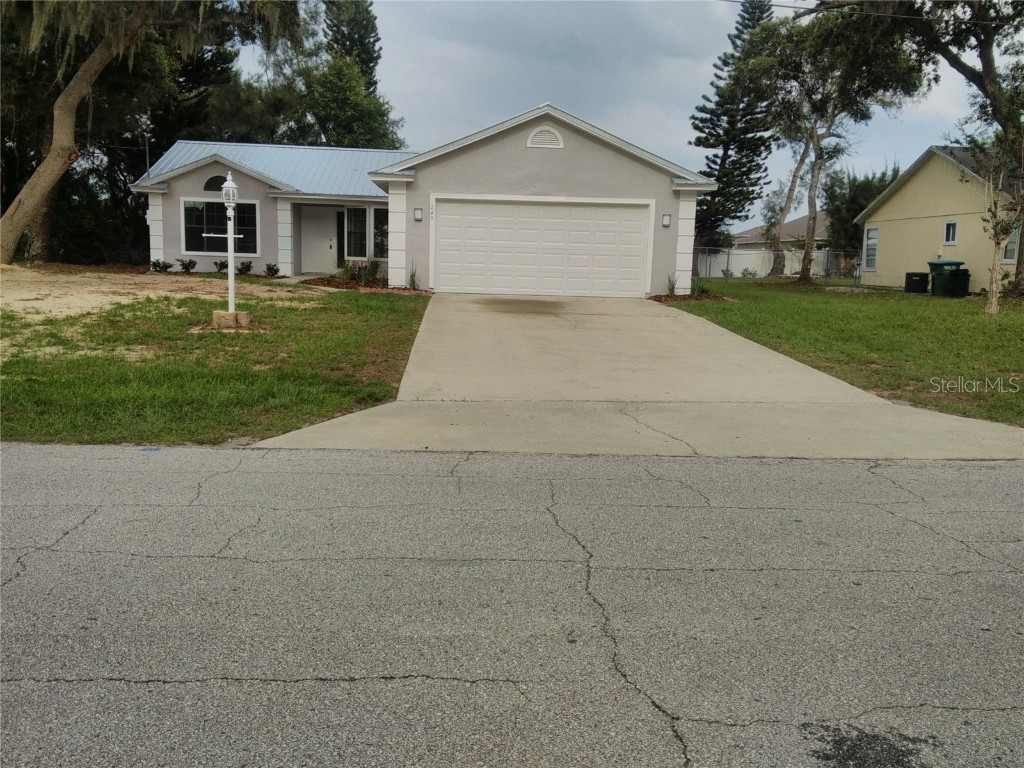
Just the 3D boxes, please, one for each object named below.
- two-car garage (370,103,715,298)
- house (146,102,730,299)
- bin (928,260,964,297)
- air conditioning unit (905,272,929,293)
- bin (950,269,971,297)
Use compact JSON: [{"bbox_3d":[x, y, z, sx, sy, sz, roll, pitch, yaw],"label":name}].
[{"bbox_3d":[0.547,-4.629,22.004,7.880,4.280,6.850,1,9,-4],"label":"two-car garage"},{"bbox_3d":[-3.582,-5.473,25.930,15.650,4.550,15.350,1,9,-4],"label":"house"},{"bbox_3d":[13.637,-3.295,25.968,0.780,1.080,0.650,1,9,-4],"label":"bin"},{"bbox_3d":[13.218,-3.314,27.100,0.670,0.670,0.630,4,9,14],"label":"air conditioning unit"},{"bbox_3d":[13.656,-3.072,25.294,0.530,0.800,0.500,1,9,-4],"label":"bin"}]

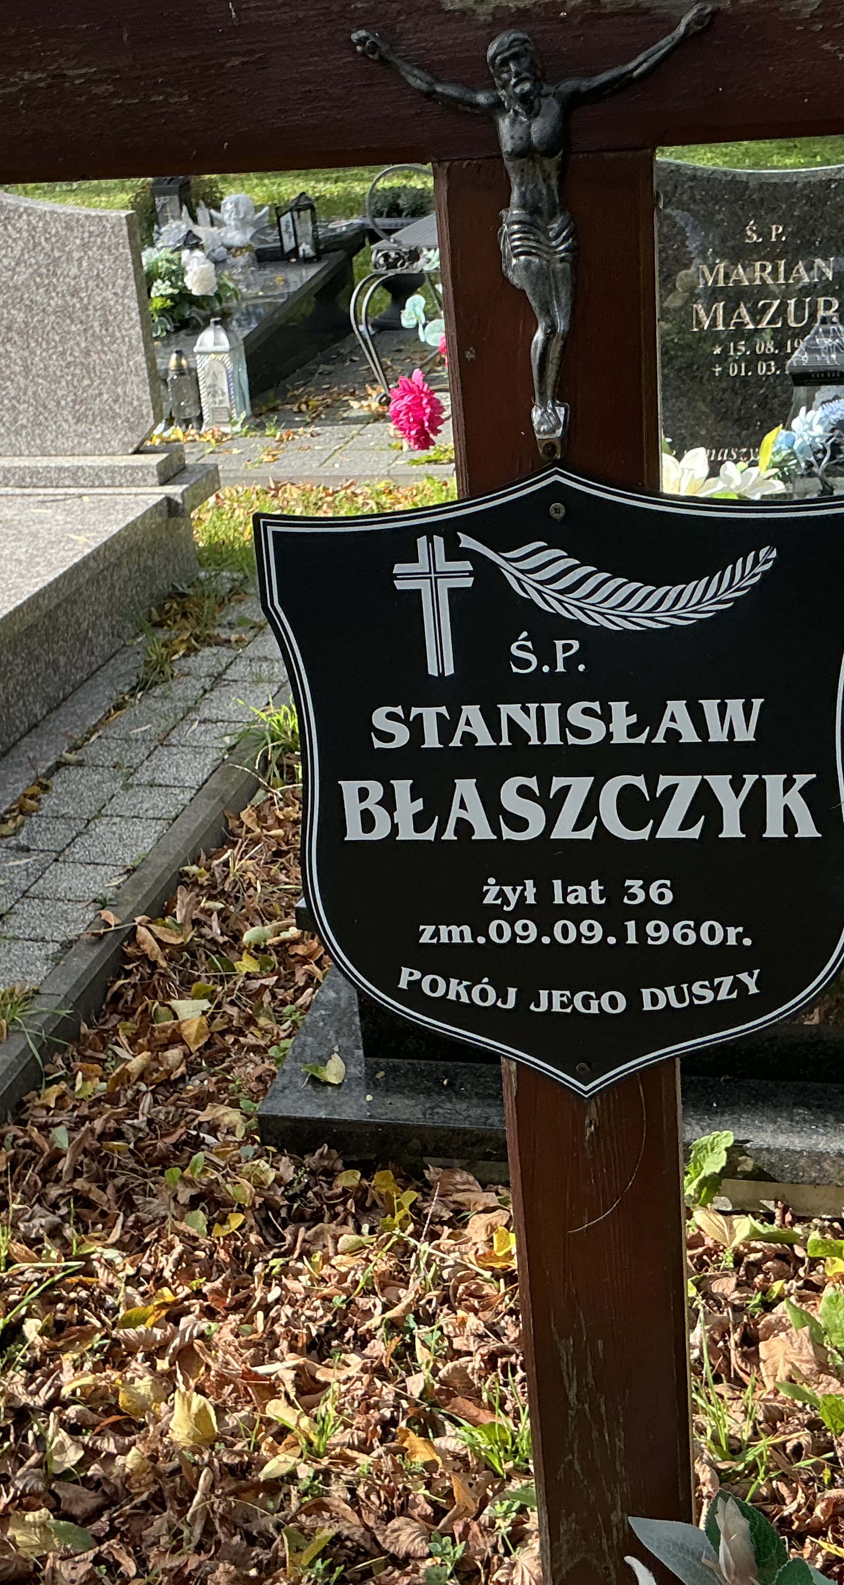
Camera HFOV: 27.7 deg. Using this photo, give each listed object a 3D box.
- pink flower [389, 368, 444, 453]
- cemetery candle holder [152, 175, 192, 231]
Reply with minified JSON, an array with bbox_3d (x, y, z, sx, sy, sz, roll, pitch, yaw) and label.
[{"bbox_3d":[-0.016,-1.064,4.750,0.135,0.210,0.130,2,24,12],"label":"pink flower"},{"bbox_3d":[-1.273,-2.933,8.693,0.150,0.360,0.150,-1,25,10],"label":"cemetery candle holder"}]

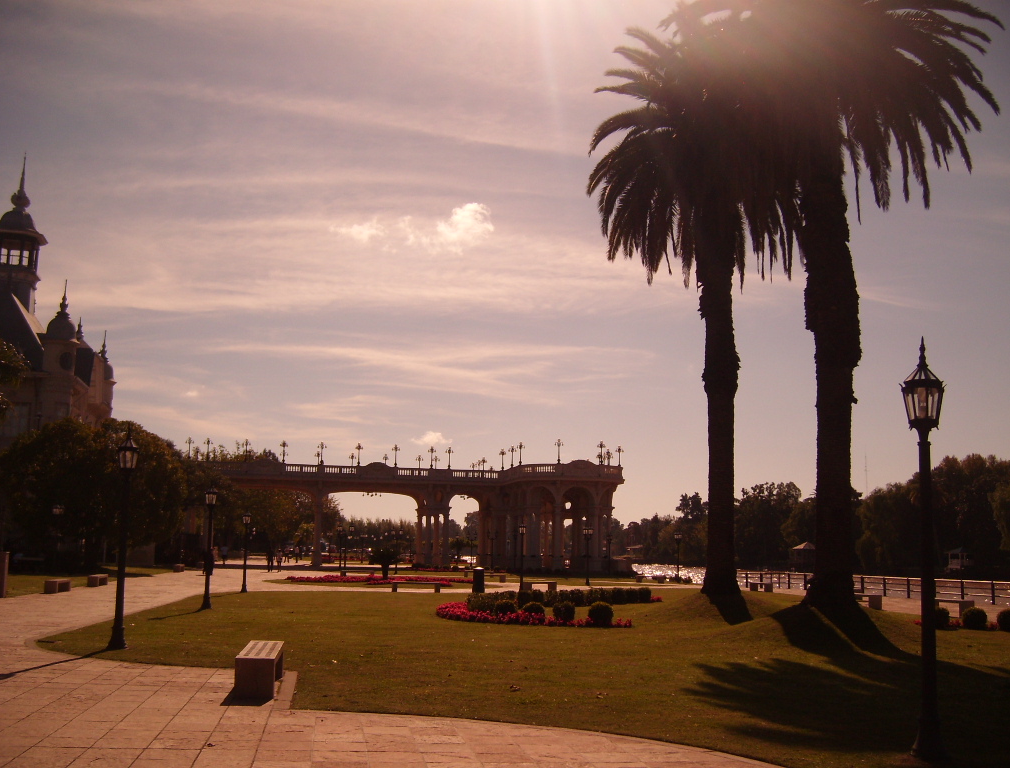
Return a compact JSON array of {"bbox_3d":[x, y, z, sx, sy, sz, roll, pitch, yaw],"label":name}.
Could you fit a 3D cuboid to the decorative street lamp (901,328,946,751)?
[{"bbox_3d":[3.645,1.370,9.013,0.400,3.600,0.400,1,-9,0],"label":"decorative street lamp"}]

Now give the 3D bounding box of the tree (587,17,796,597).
[{"bbox_3d":[5.904,-2.603,29.317,6.700,16.795,6.700,0,-9,0],"label":"tree"}]

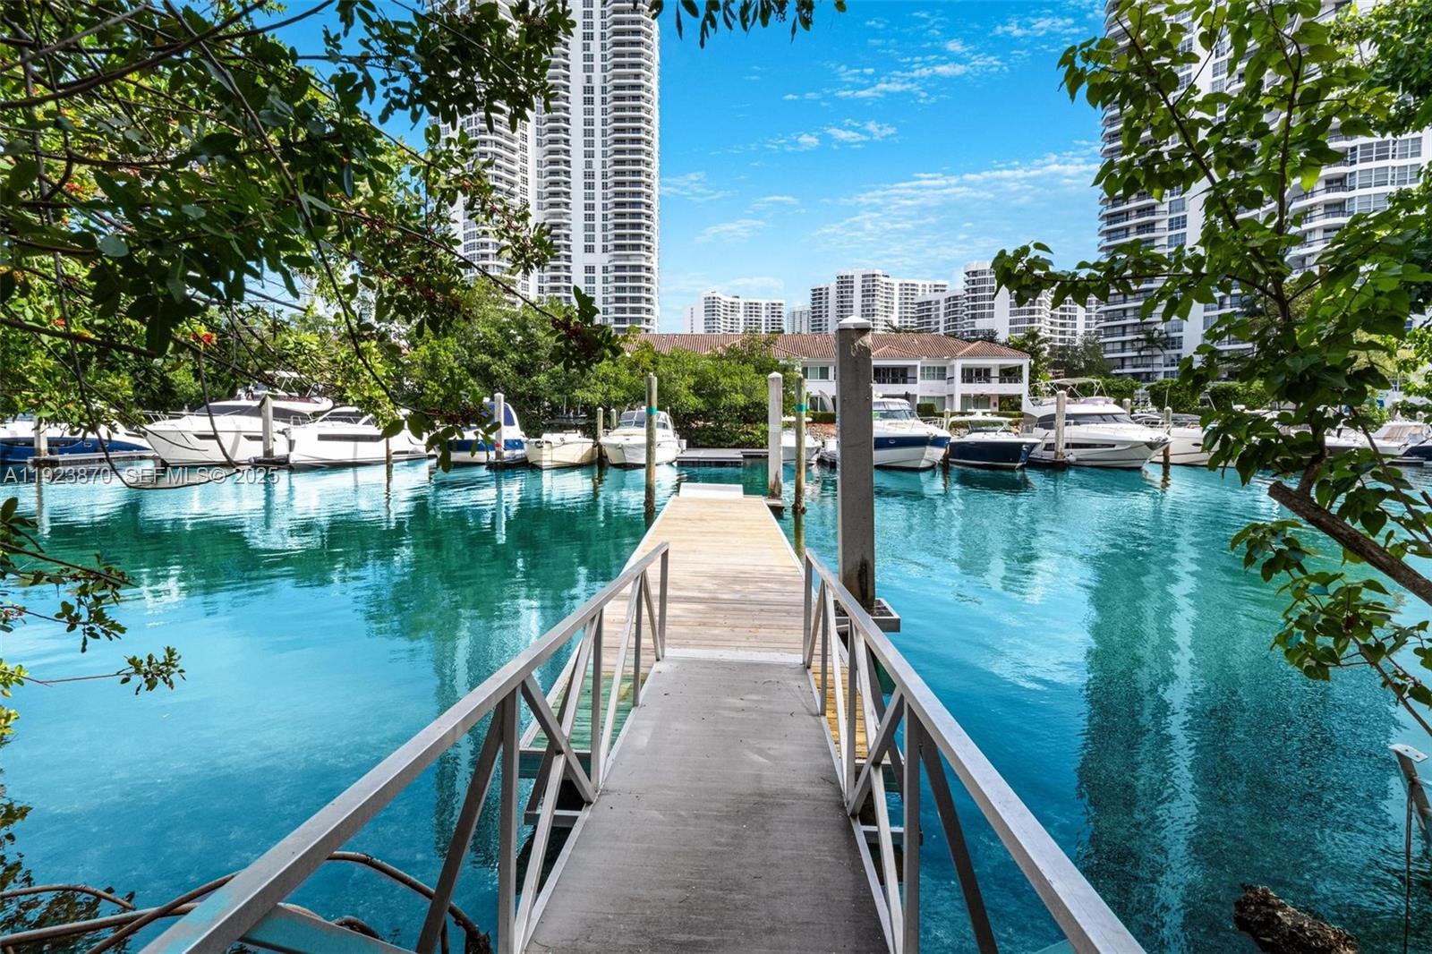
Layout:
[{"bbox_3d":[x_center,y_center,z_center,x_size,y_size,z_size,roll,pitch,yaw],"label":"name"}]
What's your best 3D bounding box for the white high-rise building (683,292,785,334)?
[{"bbox_3d":[16.000,-82.747,484.829,66.000,88.000,31.000,-2,5,-19],"label":"white high-rise building"}]

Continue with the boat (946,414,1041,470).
[{"bbox_3d":[15.500,-2.256,39.348,3.100,3.050,9.600,0,5,-3],"label":"boat"}]

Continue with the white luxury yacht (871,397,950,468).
[{"bbox_3d":[10.350,-2.704,39.913,3.500,3.850,10.500,-1,5,-7],"label":"white luxury yacht"}]

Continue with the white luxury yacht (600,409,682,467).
[{"bbox_3d":[-4.986,-2.538,44.820,3.600,3.650,9.800,0,4,4],"label":"white luxury yacht"}]

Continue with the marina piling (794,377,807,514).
[{"bbox_3d":[2.417,-0.889,19.285,0.290,3.900,0.290,0,4,0],"label":"marina piling"}]

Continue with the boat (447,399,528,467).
[{"bbox_3d":[-14.998,-2.844,44.900,3.100,4.250,9.000,0,4,4],"label":"boat"}]

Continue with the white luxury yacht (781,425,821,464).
[{"bbox_3d":[5.548,-2.239,47.014,2.500,2.750,7.300,-1,4,-13],"label":"white luxury yacht"}]

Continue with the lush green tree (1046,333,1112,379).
[{"bbox_3d":[47.200,-12.187,87.292,8.000,12.300,8.000,0,5,0],"label":"lush green tree"}]

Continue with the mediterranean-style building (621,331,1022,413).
[{"bbox_3d":[10.300,-10.527,71.442,40.500,9.300,13.000,0,4,0],"label":"mediterranean-style building"}]

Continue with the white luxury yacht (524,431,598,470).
[{"bbox_3d":[-9.565,-1.729,42.923,2.800,2.300,8.300,0,4,4],"label":"white luxury yacht"}]

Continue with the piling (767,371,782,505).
[{"bbox_3d":[1.599,-1.042,18.477,0.360,3.650,0.360,0,5,0],"label":"piling"}]

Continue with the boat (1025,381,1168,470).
[{"bbox_3d":[22.600,-3.269,40.067,3.900,4.950,12.000,0,5,-2],"label":"boat"}]

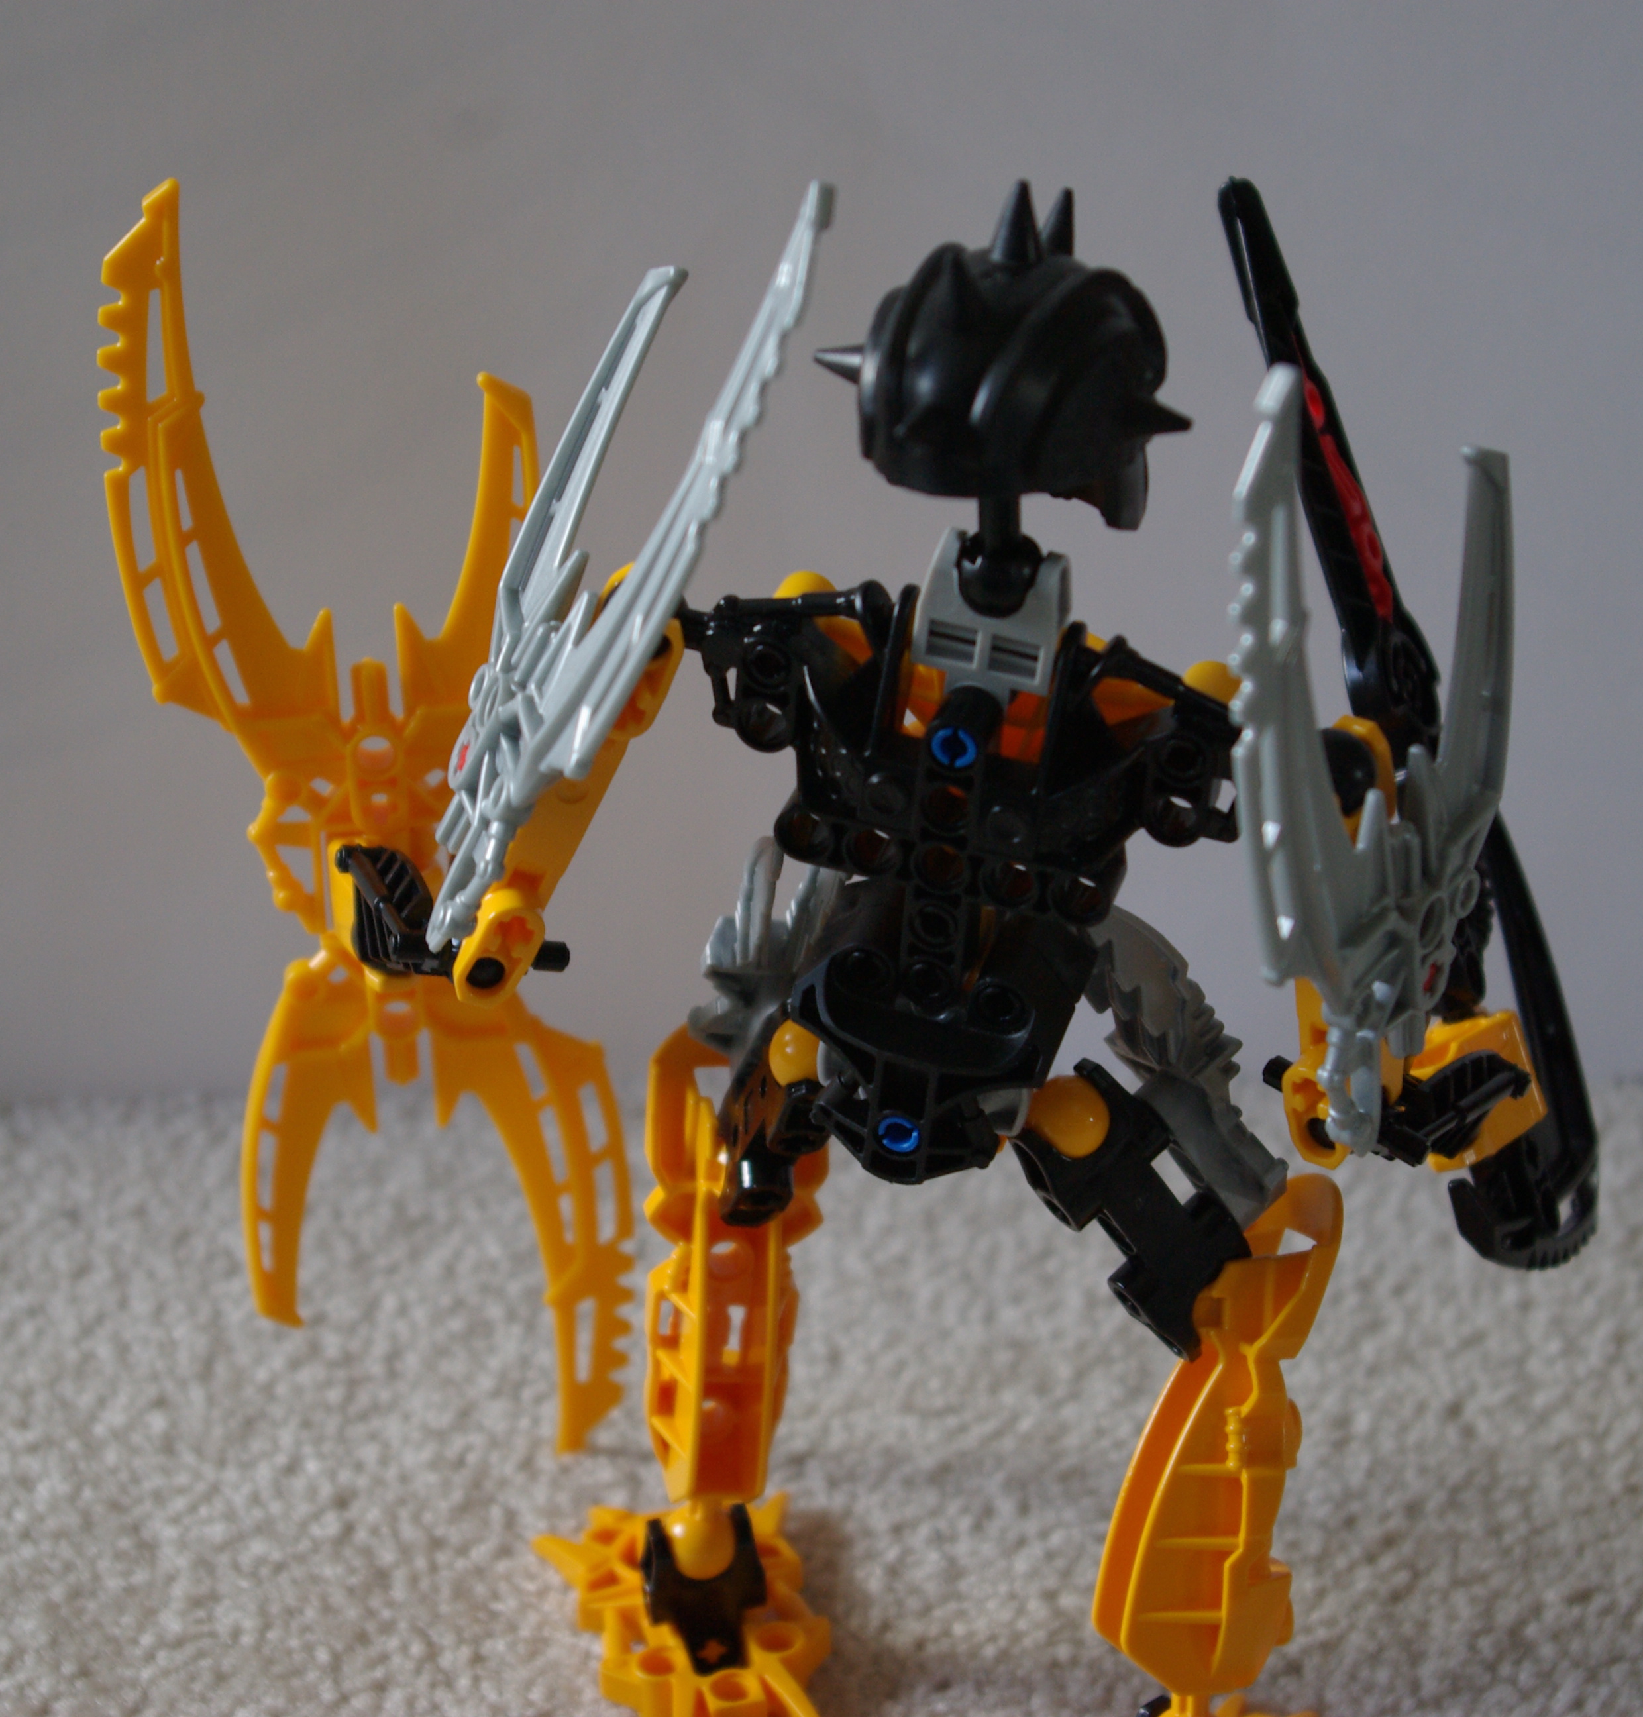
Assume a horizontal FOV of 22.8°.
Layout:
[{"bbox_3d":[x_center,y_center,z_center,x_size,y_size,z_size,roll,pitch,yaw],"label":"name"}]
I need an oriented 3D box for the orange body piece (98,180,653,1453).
[{"bbox_3d":[-0.057,0.004,0.538,0.060,0.199,0.014,-7,30,-8],"label":"orange body piece"}]

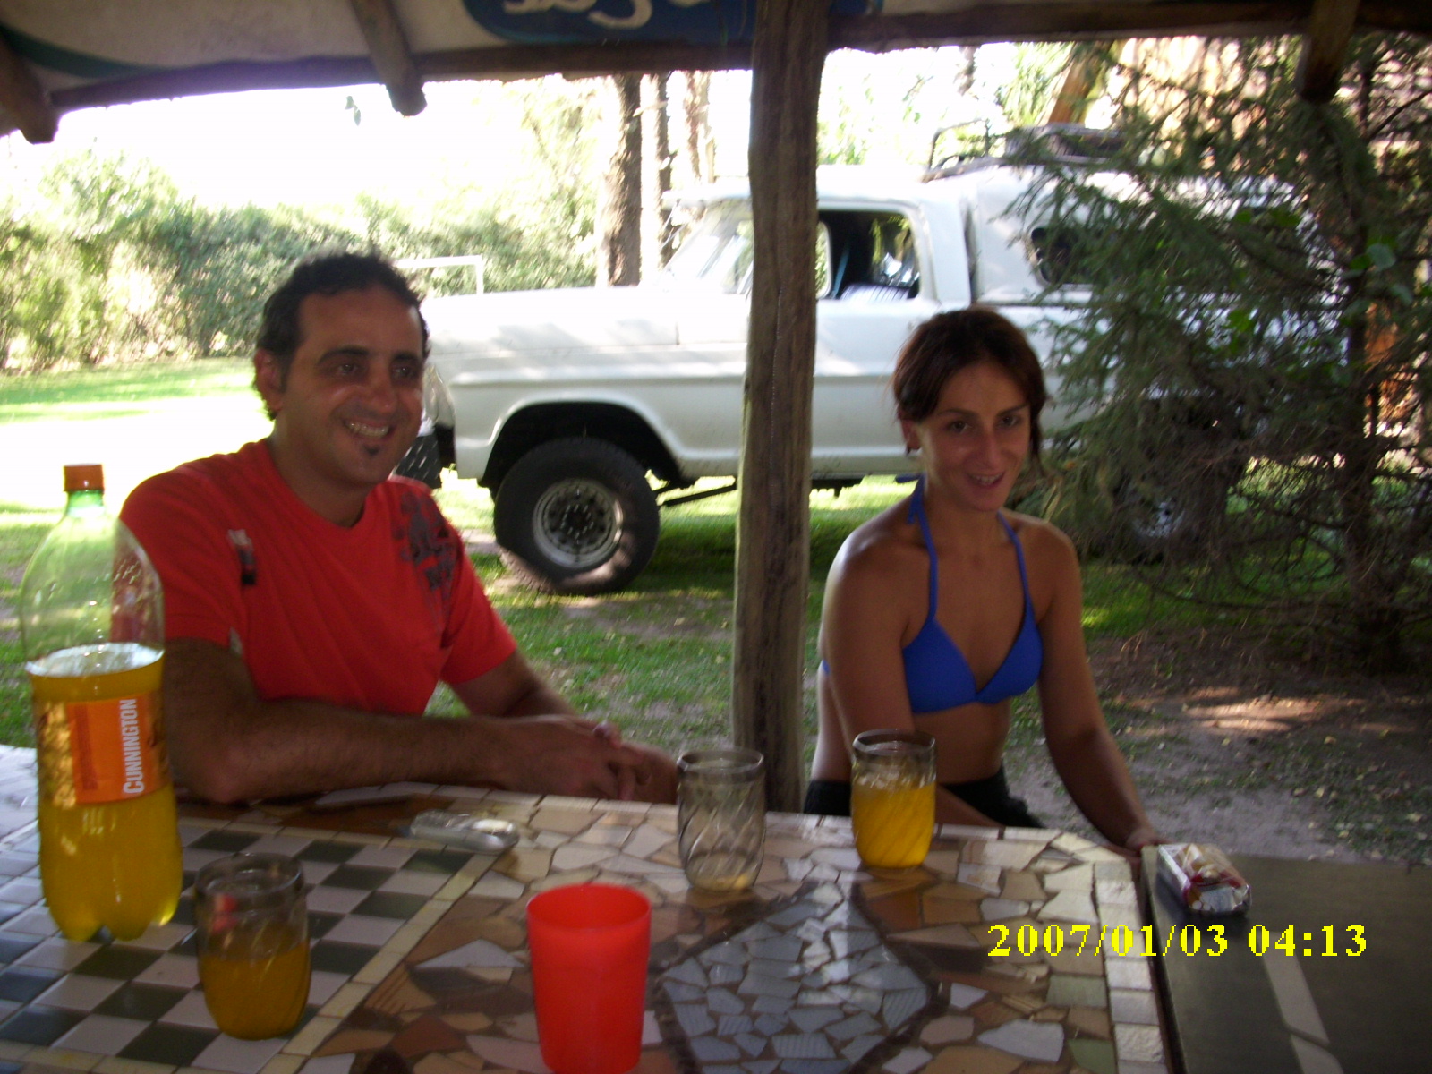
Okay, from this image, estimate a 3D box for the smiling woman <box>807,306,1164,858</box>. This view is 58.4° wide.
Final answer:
[{"bbox_3d":[0.296,0.351,1.496,0.470,1.220,0.740,-5,11,-30],"label":"smiling woman"}]

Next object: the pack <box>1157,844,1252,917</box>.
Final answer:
[{"bbox_3d":[0.443,0.309,1.170,0.055,0.022,0.085,1,9,2],"label":"pack"}]

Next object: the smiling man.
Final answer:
[{"bbox_3d":[-0.303,0.335,1.403,0.550,1.270,0.760,-9,13,-44],"label":"smiling man"}]

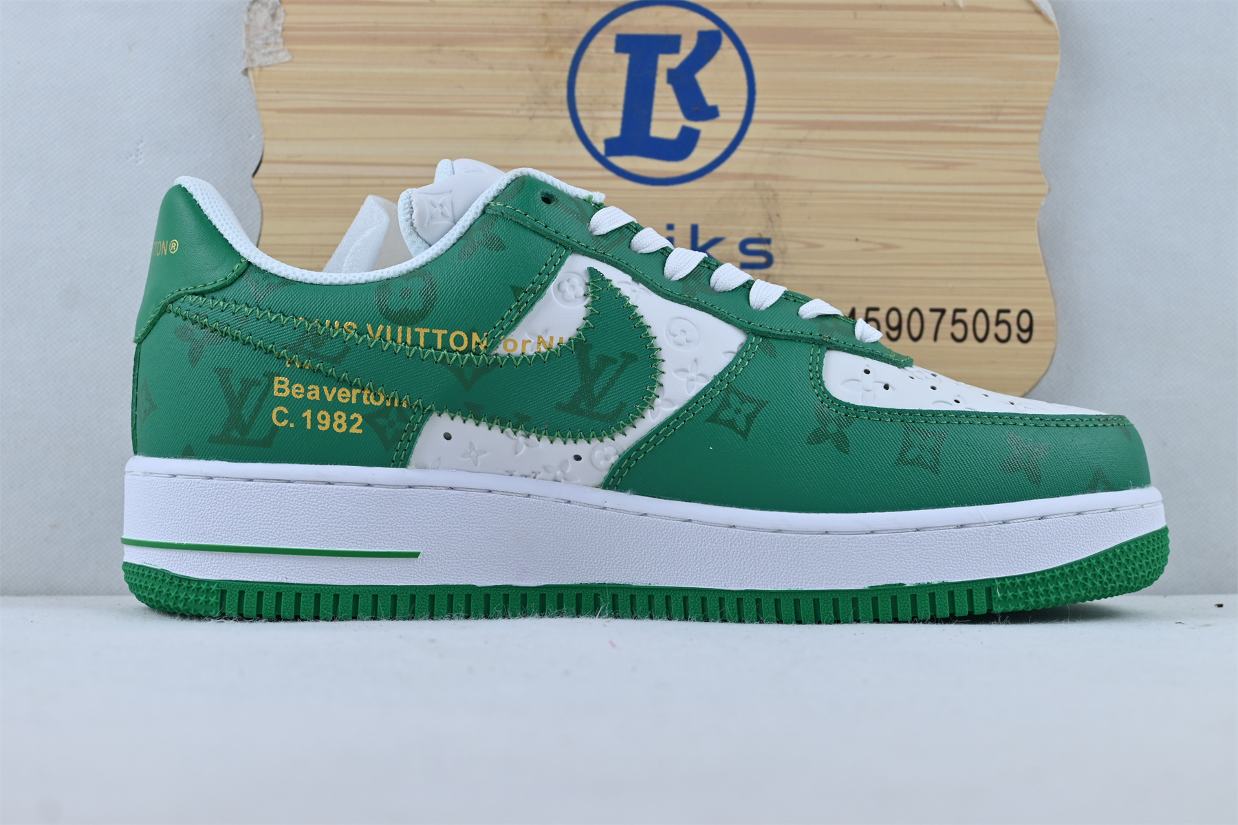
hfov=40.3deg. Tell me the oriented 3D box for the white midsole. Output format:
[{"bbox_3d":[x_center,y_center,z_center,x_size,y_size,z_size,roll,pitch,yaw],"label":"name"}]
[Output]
[{"bbox_3d":[0.007,0.031,0.484,0.292,0.035,0.106,0,-3,0],"label":"white midsole"}]

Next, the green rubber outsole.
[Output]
[{"bbox_3d":[0.007,0.045,0.483,0.294,0.025,0.107,0,-3,0],"label":"green rubber outsole"}]

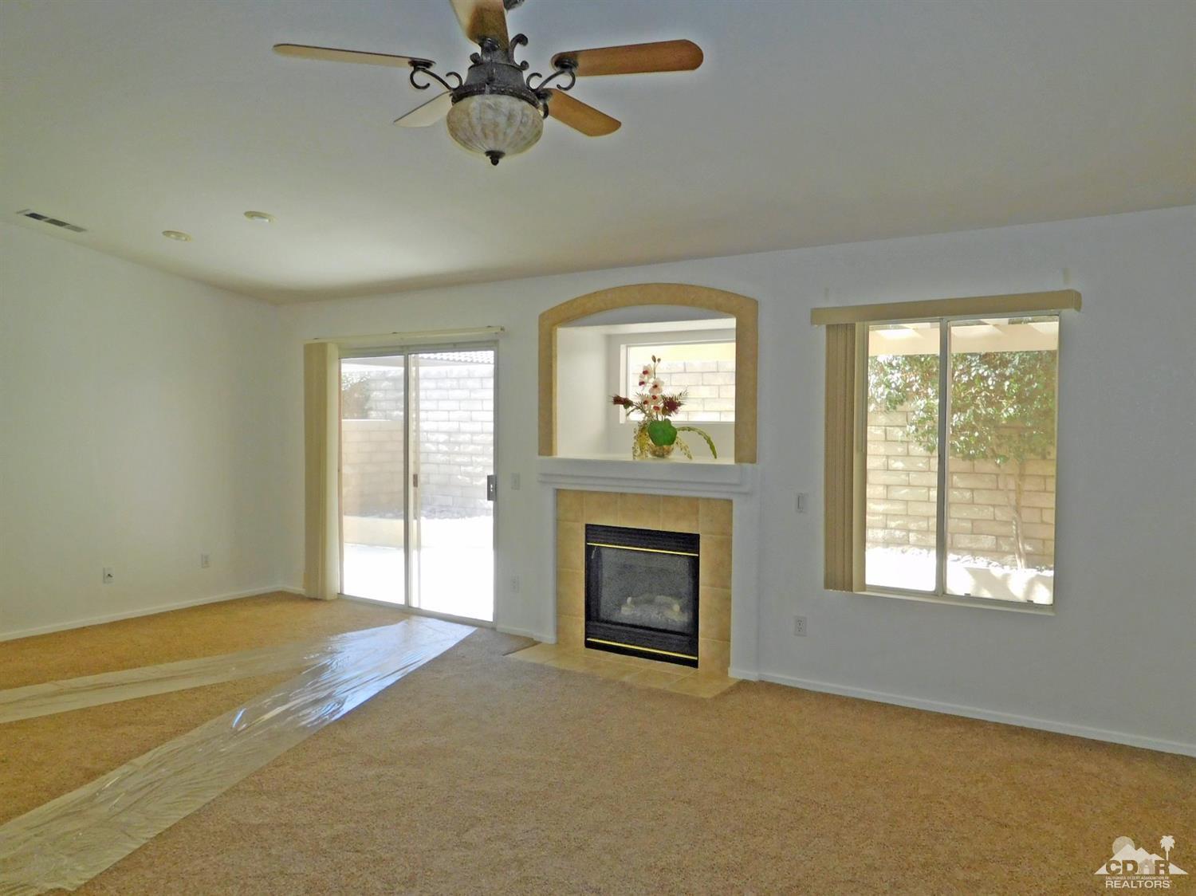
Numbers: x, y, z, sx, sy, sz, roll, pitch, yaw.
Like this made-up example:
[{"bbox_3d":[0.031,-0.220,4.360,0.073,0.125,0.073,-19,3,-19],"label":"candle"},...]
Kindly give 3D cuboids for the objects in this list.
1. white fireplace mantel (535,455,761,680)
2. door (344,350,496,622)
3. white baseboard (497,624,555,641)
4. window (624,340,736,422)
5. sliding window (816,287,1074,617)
[{"bbox_3d":[0.245,0.706,5.397,1.550,1.260,0.150,1,2,33],"label":"white fireplace mantel"},{"bbox_3d":[-1.394,0.239,6.548,1.690,2.020,0.100,1,2,33],"label":"door"},{"bbox_3d":[-0.507,1.277,5.936,0.505,0.070,0.035,1,2,33],"label":"white baseboard"},{"bbox_3d":[0.636,-0.456,6.048,1.060,0.575,0.090,1,2,33],"label":"window"},{"bbox_3d":[1.748,0.016,4.481,1.240,1.530,0.130,1,2,33],"label":"sliding window"}]

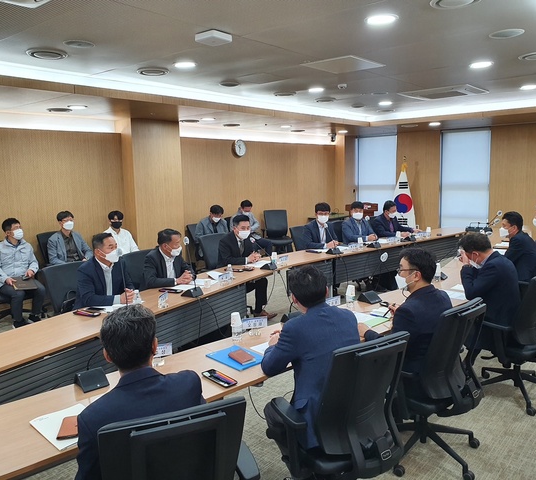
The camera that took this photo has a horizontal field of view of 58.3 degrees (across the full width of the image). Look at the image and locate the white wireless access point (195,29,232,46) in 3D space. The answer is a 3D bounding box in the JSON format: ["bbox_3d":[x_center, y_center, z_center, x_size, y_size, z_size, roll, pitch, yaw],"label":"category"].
[{"bbox_3d":[-0.398,-1.488,3.549,0.196,0.053,0.196,5,10,40],"label":"white wireless access point"}]

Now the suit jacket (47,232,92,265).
[{"bbox_3d":[-2.407,0.184,5.807,0.520,0.600,0.420,-6,9,-30],"label":"suit jacket"}]

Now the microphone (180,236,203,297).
[{"bbox_3d":[-0.628,0.226,3.992,0.190,0.470,0.130,6,11,41],"label":"microphone"}]

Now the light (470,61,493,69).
[{"bbox_3d":[2.157,-1.771,4.856,0.215,0.050,0.215,6,11,41],"label":"light"}]

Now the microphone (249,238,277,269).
[{"bbox_3d":[-0.076,0.137,5.106,0.330,0.280,0.130,5,10,39],"label":"microphone"}]

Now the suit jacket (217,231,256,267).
[{"bbox_3d":[-0.326,0.221,5.151,0.420,0.630,0.490,6,11,42],"label":"suit jacket"}]

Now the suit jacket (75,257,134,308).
[{"bbox_3d":[-1.338,0.435,3.956,0.500,0.630,0.500,3,9,31],"label":"suit jacket"}]

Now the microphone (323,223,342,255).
[{"bbox_3d":[0.797,-0.018,5.874,0.150,0.310,0.340,-4,8,-21],"label":"microphone"}]

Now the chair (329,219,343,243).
[{"bbox_3d":[1.237,0.220,7.082,0.620,1.010,0.640,7,11,44],"label":"chair"}]

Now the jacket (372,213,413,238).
[{"bbox_3d":[1.866,-0.103,7.342,0.500,0.630,0.480,-7,10,-37],"label":"jacket"}]

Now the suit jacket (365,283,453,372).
[{"bbox_3d":[0.903,0.556,2.830,0.500,0.630,0.500,-6,9,-31],"label":"suit jacket"}]

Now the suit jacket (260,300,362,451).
[{"bbox_3d":[0.212,0.601,2.398,0.500,0.640,0.430,-5,9,-28],"label":"suit jacket"}]

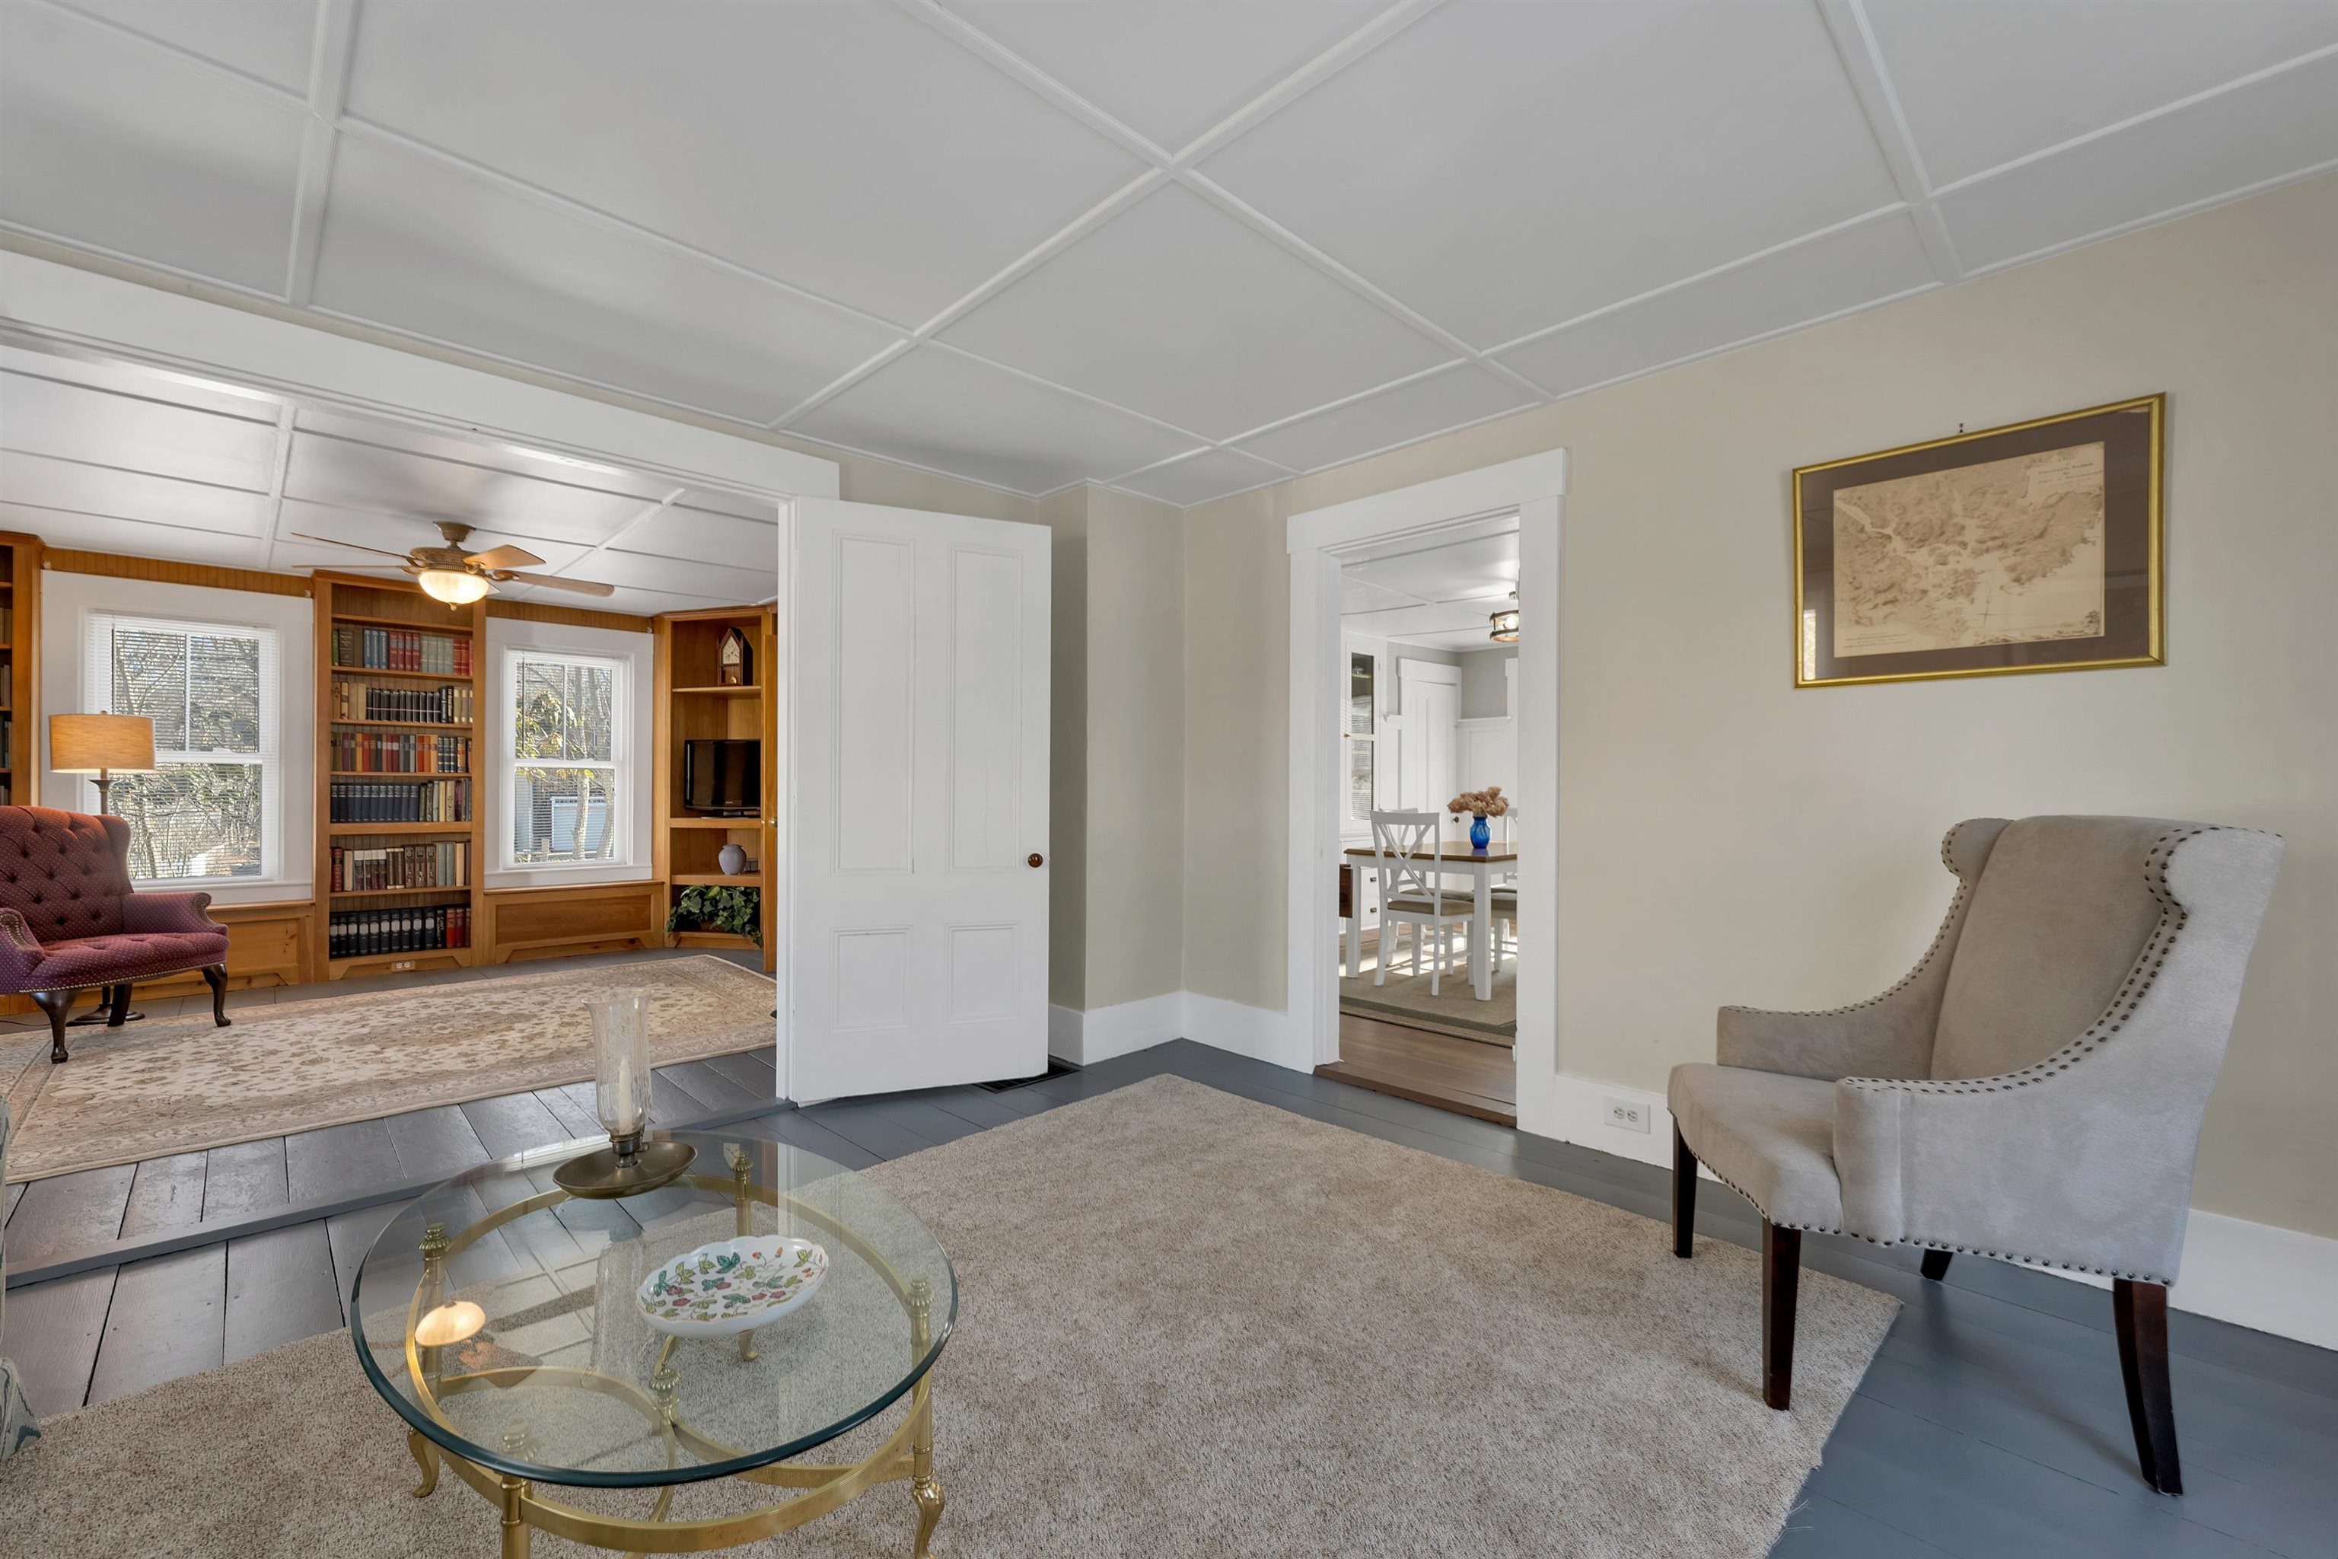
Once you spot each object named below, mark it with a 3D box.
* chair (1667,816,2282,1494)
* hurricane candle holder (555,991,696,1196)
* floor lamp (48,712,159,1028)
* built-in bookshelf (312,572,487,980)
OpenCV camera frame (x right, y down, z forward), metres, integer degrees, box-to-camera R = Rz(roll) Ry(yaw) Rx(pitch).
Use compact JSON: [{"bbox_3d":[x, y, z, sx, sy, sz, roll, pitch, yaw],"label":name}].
[{"bbox_3d":[1.509,0.615,1.853,0.735,1.080,0.690,0,0,14],"label":"chair"},{"bbox_3d":[-0.971,0.554,1.631,0.220,0.332,0.220,0,-1,45],"label":"hurricane candle holder"},{"bbox_3d":[-5.106,0.412,4.366,0.340,1.473,0.340,0,-1,45],"label":"floor lamp"},{"bbox_3d":[-4.648,-0.012,5.512,0.280,2.335,0.785,0,-1,45],"label":"built-in bookshelf"}]

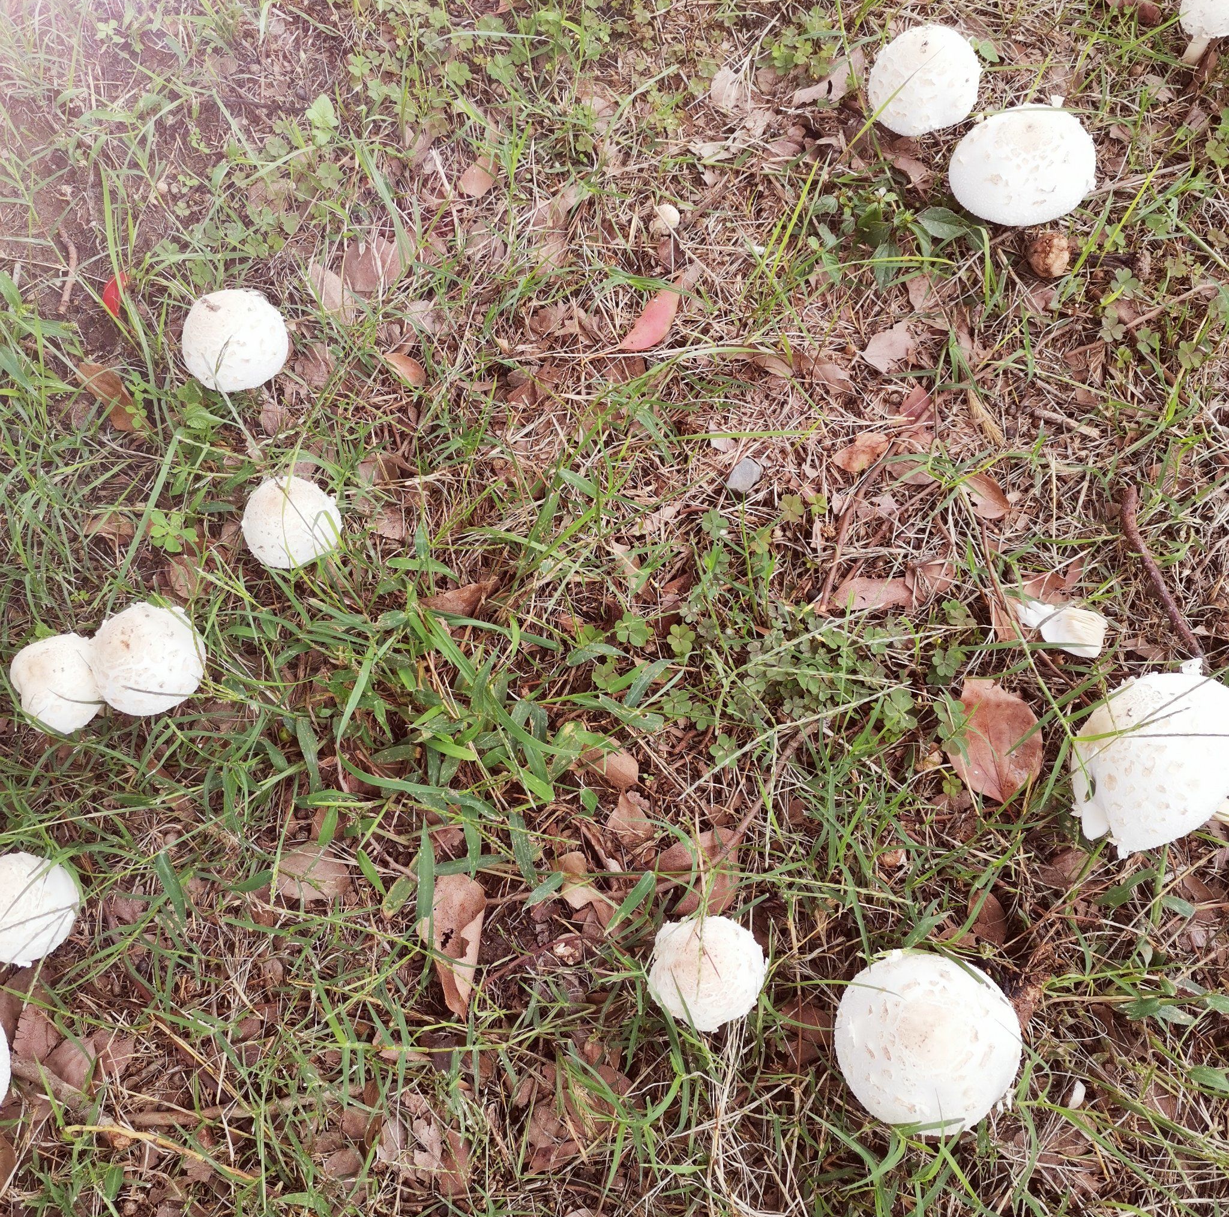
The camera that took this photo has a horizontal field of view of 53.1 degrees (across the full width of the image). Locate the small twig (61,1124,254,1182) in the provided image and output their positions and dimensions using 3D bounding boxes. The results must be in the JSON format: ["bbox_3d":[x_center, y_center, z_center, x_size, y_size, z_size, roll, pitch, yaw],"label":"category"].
[{"bbox_3d":[-0.284,0.338,0.769,0.126,0.014,0.016,11,62,6],"label":"small twig"}]

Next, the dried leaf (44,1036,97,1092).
[{"bbox_3d":[-0.353,0.295,0.798,0.034,0.010,0.037,0,61,0],"label":"dried leaf"}]

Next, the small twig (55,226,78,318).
[{"bbox_3d":[-0.499,-0.310,1.124,0.006,0.006,0.106,-9,65,0],"label":"small twig"}]

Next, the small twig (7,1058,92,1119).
[{"bbox_3d":[-0.375,0.317,0.818,0.071,0.011,0.016,20,68,13],"label":"small twig"}]

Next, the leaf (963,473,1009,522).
[{"bbox_3d":[0.277,-0.085,0.917,0.025,0.012,0.042,-17,62,-6],"label":"leaf"}]

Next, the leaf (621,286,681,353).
[{"bbox_3d":[0.034,-0.219,0.937,0.028,0.010,0.078,24,65,12],"label":"leaf"}]

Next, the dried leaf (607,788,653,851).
[{"bbox_3d":[0.011,0.150,0.872,0.034,0.014,0.029,36,70,15],"label":"dried leaf"}]

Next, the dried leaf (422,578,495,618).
[{"bbox_3d":[-0.122,-0.009,0.961,0.060,0.020,0.026,-16,62,-9],"label":"dried leaf"}]

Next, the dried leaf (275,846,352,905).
[{"bbox_3d":[-0.199,0.173,0.809,0.045,0.014,0.042,-23,63,-9],"label":"dried leaf"}]

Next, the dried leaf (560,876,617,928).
[{"bbox_3d":[-0.018,0.202,0.840,0.022,0.014,0.044,-33,67,-10],"label":"dried leaf"}]

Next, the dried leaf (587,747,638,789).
[{"bbox_3d":[0.000,0.099,0.768,0.022,0.010,0.031,-33,67,-16],"label":"dried leaf"}]

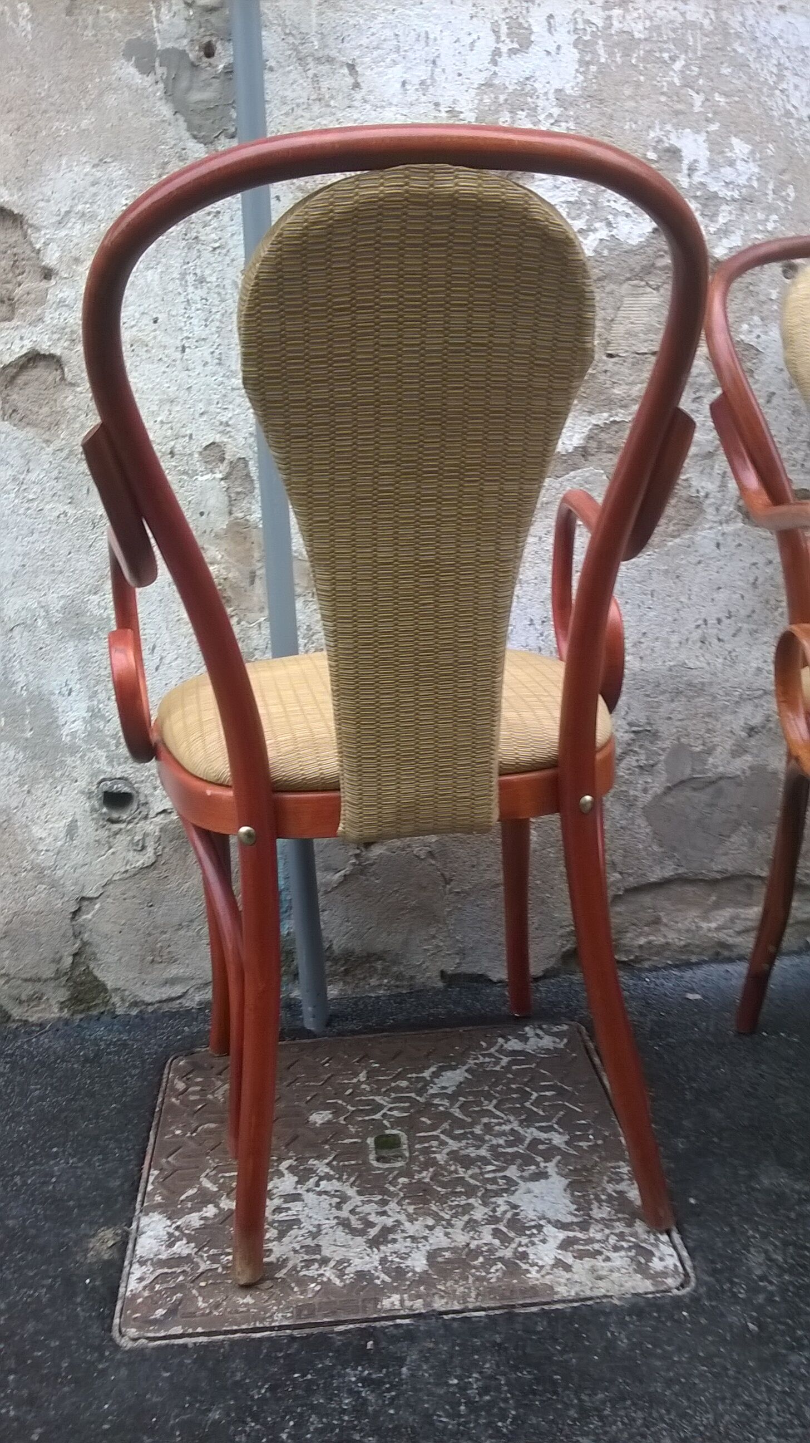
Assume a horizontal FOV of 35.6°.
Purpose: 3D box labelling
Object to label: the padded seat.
[{"bbox_3d":[-0.020,-0.025,1.291,0.465,0.050,0.403,-5,17,-8],"label":"padded seat"}]

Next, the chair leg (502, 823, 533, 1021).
[{"bbox_3d":[0.136,0.175,1.535,0.034,0.405,0.036,-5,17,-7],"label":"chair leg"}]

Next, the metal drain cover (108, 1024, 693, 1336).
[{"bbox_3d":[-0.015,0.465,1.332,0.510,0.022,0.459,-4,17,-3],"label":"metal drain cover"}]

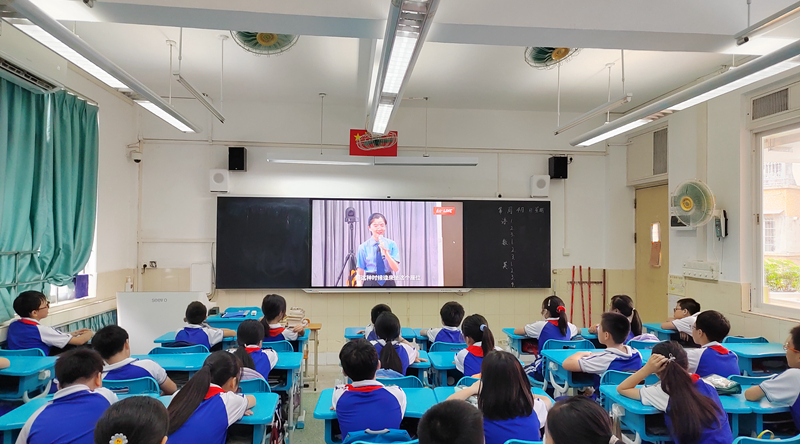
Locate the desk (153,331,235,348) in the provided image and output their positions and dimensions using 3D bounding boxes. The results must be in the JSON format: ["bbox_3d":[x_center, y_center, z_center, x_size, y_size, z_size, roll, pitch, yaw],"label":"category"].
[{"bbox_3d":[-1.648,1.325,4.411,0.610,0.760,0.420,1,-2,-5],"label":"desk"}]

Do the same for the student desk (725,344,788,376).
[{"bbox_3d":[2.685,1.357,4.065,0.610,0.760,0.420,1,-2,-5],"label":"student desk"}]

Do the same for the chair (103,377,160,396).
[{"bbox_3d":[-1.542,1.257,3.049,0.415,0.790,0.450,1,-2,-6],"label":"chair"}]

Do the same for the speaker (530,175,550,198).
[{"bbox_3d":[1.800,-0.452,6.869,0.215,0.280,0.150,1,-2,-5],"label":"speaker"}]

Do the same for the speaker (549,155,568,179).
[{"bbox_3d":[2.056,-0.685,6.899,0.177,0.278,0.180,1,-2,-6],"label":"speaker"}]

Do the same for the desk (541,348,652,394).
[{"bbox_3d":[1.408,1.356,3.936,0.620,0.720,0.450,1,-2,-6],"label":"desk"}]

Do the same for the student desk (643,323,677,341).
[{"bbox_3d":[2.659,1.390,5.056,0.600,0.760,0.420,1,-2,-5],"label":"student desk"}]

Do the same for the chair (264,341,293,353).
[{"bbox_3d":[-1.050,1.321,4.232,0.430,0.800,0.460,1,-2,-5],"label":"chair"}]

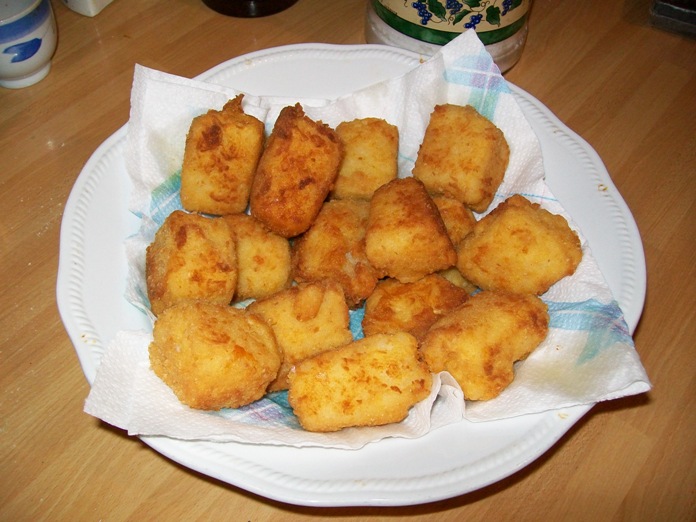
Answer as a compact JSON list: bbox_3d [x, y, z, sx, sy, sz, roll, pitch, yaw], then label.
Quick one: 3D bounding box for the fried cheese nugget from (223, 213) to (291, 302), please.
[{"bbox_3d":[-0.043,-0.003,0.333,0.032,0.023,0.044,-7,76,-2],"label":"fried cheese nugget"}]

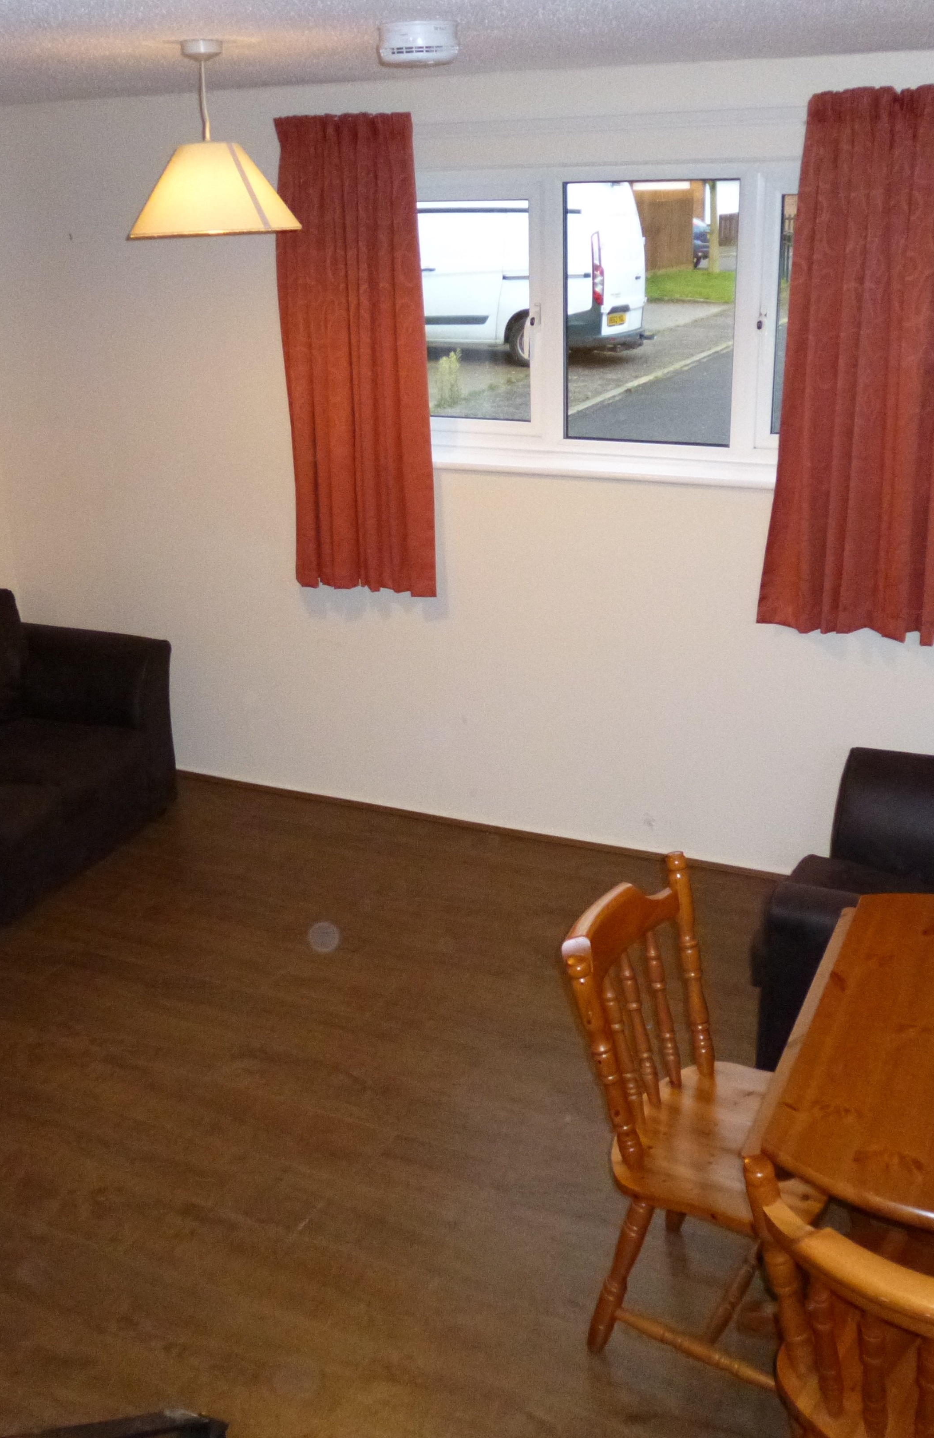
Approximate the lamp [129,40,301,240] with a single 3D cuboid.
[{"bbox_3d":[-0.538,-1.214,2.913,0.360,0.375,0.360,-1,21,0],"label":"lamp"}]

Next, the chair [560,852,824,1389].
[{"bbox_3d":[0.490,0.778,2.585,0.465,0.906,0.440,12,25,30],"label":"chair"}]

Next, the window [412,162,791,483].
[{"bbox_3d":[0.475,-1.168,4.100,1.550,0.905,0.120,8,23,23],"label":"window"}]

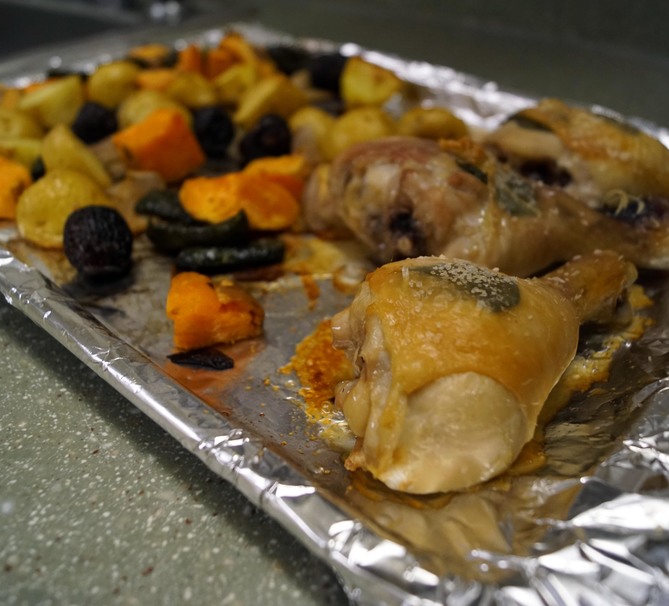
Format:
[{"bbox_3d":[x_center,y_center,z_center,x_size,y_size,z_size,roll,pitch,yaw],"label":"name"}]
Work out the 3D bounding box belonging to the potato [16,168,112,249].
[{"bbox_3d":[-0.118,-0.042,0.300,0.041,0.034,0.038,0,37,0],"label":"potato"}]

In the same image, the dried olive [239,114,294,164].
[{"bbox_3d":[-0.037,-0.087,0.367,0.029,0.028,0.028,0,37,0],"label":"dried olive"}]

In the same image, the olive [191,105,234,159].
[{"bbox_3d":[-0.066,-0.094,0.375,0.024,0.028,0.025,0,37,0],"label":"olive"}]

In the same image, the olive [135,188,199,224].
[{"bbox_3d":[-0.076,-0.043,0.314,0.035,0.017,0.021,8,37,9],"label":"olive"}]

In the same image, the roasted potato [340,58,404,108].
[{"bbox_3d":[0.024,-0.141,0.437,0.040,0.031,0.036,0,37,0],"label":"roasted potato"}]

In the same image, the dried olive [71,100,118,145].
[{"bbox_3d":[-0.136,-0.102,0.388,0.026,0.025,0.026,0,37,0],"label":"dried olive"}]

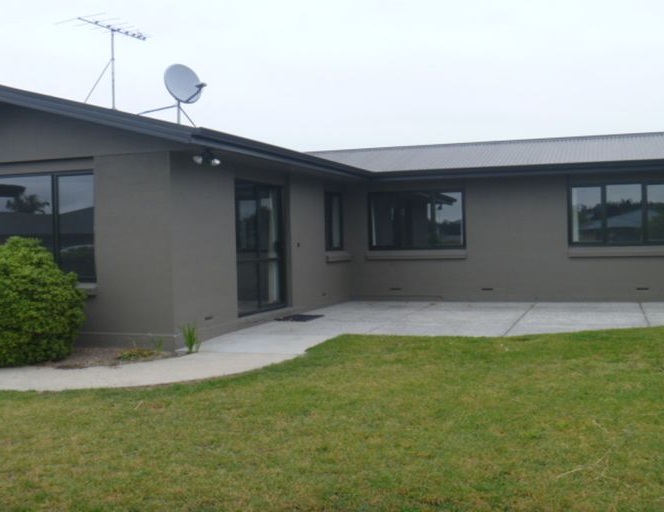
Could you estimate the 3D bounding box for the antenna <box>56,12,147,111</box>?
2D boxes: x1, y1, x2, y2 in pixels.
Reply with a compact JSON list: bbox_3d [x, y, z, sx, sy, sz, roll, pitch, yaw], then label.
[{"bbox_3d":[-2.991,-2.592,10.301,0.965,1.149,1.233,0,1,29],"label":"antenna"}]

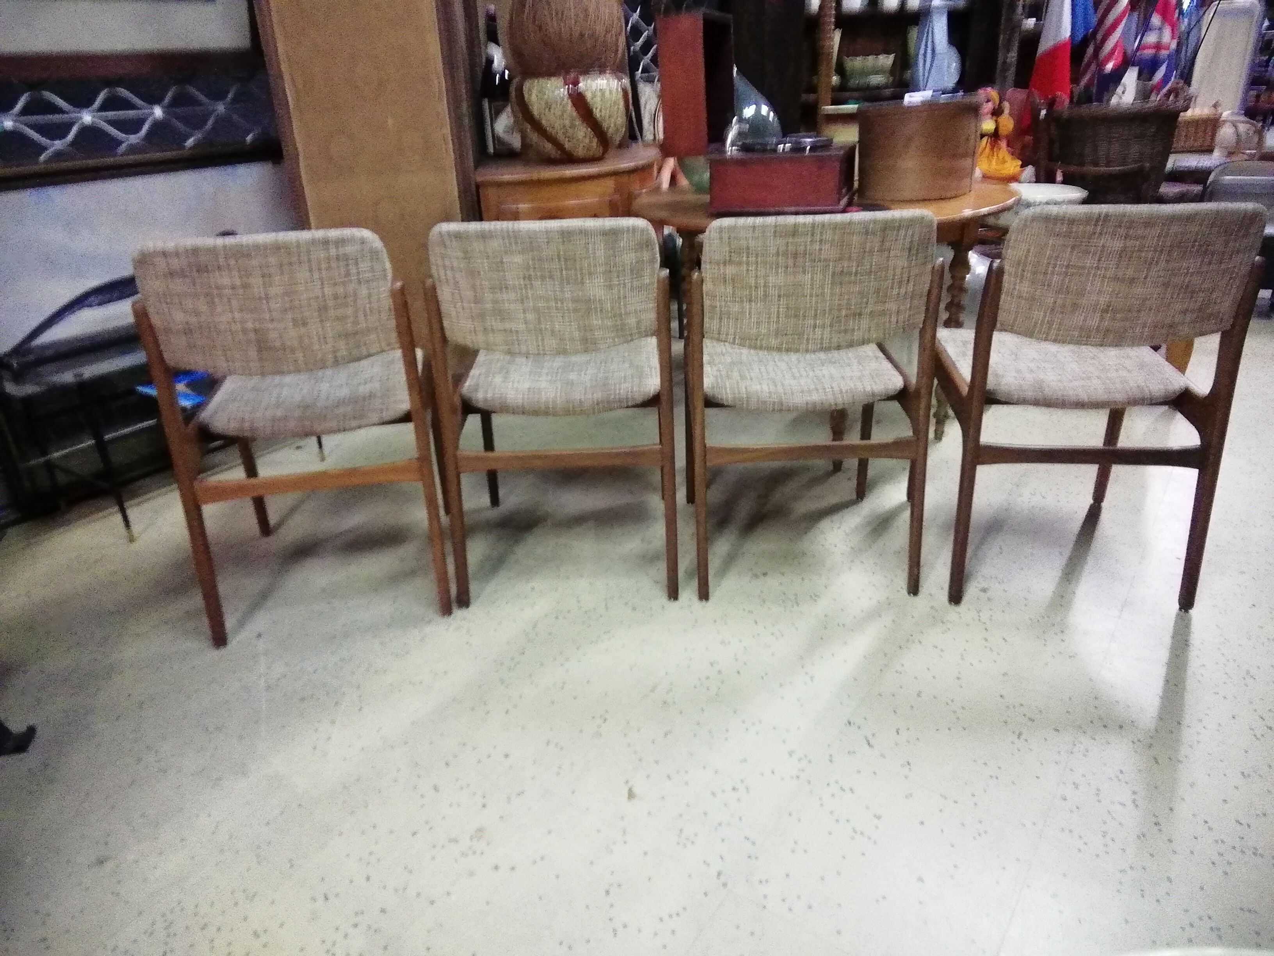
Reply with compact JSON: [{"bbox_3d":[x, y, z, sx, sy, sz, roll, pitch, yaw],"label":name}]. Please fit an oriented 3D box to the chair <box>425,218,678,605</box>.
[{"bbox_3d":[-0.162,-0.195,1.963,0.491,0.803,0.540,-2,24,1],"label":"chair"}]

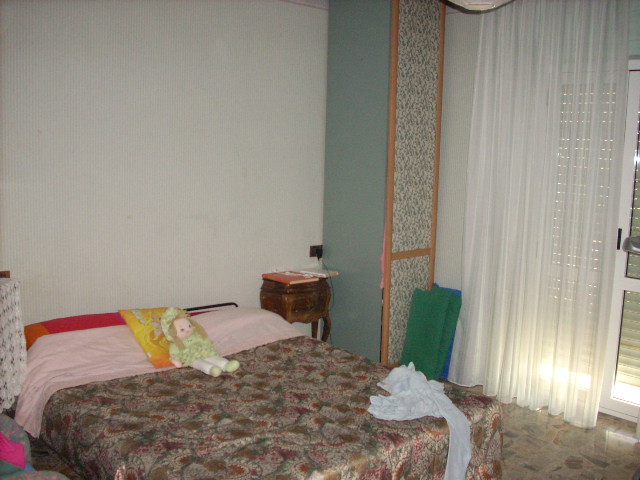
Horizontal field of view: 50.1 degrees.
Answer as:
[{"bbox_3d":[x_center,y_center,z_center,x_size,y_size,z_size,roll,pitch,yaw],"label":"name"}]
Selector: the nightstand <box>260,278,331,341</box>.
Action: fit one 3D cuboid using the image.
[{"bbox_3d":[-0.171,0.595,4.852,0.425,0.645,0.310,-5,10,-38],"label":"nightstand"}]

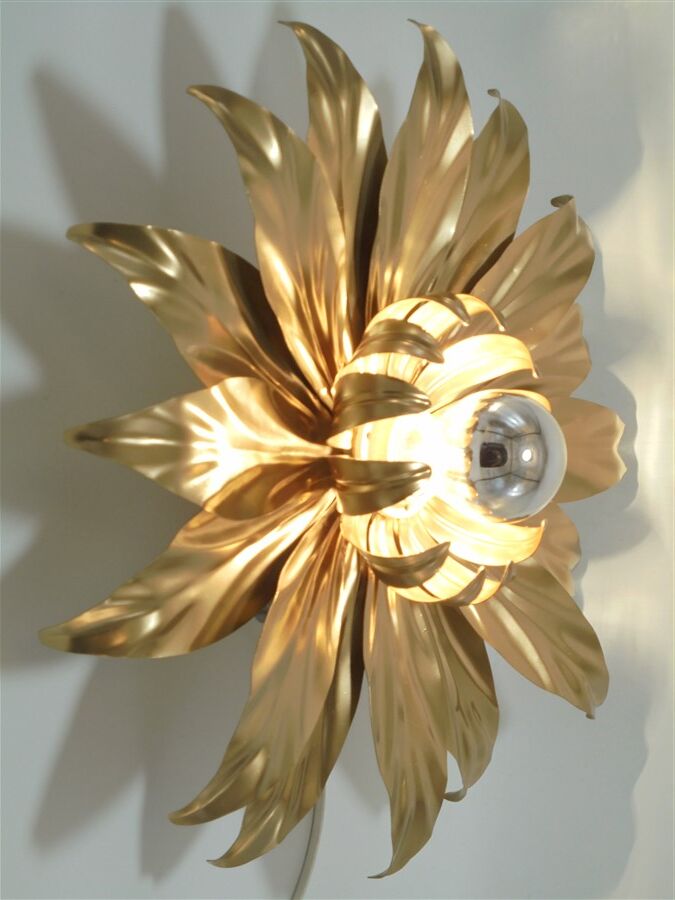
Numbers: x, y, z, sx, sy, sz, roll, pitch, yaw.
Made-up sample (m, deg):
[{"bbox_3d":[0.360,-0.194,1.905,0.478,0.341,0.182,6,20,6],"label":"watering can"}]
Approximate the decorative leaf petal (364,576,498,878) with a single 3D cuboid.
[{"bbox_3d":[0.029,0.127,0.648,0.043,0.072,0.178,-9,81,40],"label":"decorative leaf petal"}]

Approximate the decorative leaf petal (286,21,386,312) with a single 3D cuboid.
[{"bbox_3d":[-0.006,-0.119,0.624,0.035,0.062,0.176,11,118,38],"label":"decorative leaf petal"}]

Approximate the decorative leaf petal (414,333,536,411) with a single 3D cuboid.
[{"bbox_3d":[0.068,-0.036,0.661,0.088,0.033,0.032,-12,125,26],"label":"decorative leaf petal"}]

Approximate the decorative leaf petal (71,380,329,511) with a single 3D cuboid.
[{"bbox_3d":[-0.044,-0.002,0.549,0.032,0.187,0.056,3,90,33],"label":"decorative leaf petal"}]

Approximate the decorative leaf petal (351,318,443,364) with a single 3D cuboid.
[{"bbox_3d":[0.027,-0.047,0.596,0.056,0.036,0.020,0,133,43],"label":"decorative leaf petal"}]

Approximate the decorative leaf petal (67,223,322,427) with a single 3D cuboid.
[{"bbox_3d":[-0.046,-0.047,0.559,0.036,0.191,0.058,5,70,37],"label":"decorative leaf petal"}]

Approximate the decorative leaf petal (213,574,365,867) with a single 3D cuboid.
[{"bbox_3d":[-0.018,0.114,0.624,0.035,0.174,0.062,-5,152,38],"label":"decorative leaf petal"}]

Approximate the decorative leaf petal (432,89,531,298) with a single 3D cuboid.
[{"bbox_3d":[0.062,-0.107,0.679,0.036,0.191,0.062,9,161,43],"label":"decorative leaf petal"}]

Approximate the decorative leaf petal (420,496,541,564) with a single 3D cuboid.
[{"bbox_3d":[0.075,0.043,0.672,0.069,0.040,0.022,16,145,28],"label":"decorative leaf petal"}]

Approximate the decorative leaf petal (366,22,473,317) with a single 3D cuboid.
[{"bbox_3d":[0.036,-0.115,0.640,0.032,0.065,0.187,13,96,41],"label":"decorative leaf petal"}]

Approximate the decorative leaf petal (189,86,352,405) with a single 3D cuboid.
[{"bbox_3d":[-0.020,-0.089,0.583,0.037,0.062,0.173,11,141,34],"label":"decorative leaf petal"}]

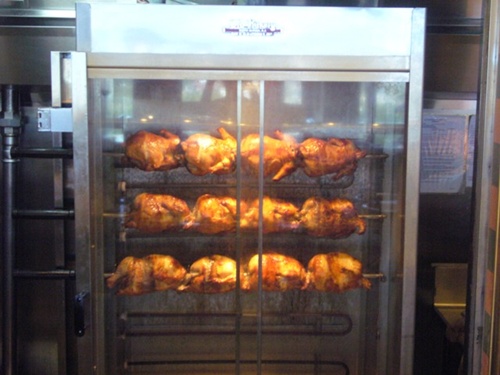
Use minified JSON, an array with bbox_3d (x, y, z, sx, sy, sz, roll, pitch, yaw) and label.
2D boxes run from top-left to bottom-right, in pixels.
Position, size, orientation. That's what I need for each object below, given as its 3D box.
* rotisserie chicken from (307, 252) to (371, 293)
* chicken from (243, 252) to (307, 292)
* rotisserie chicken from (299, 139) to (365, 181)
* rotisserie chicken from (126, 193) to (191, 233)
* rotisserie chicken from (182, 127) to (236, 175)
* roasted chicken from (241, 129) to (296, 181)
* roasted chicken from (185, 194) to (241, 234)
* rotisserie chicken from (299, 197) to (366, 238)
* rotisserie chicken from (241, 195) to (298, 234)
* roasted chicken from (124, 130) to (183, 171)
[{"bbox_3d":[0.300,0.288,2.837,0.217,0.125,0.140,0,8,-2],"label":"rotisserie chicken"},{"bbox_3d":[0.083,0.287,2.829,0.210,0.124,0.140,0,8,-2],"label":"chicken"},{"bbox_3d":[0.274,-0.096,2.785,0.219,0.135,0.150,0,8,-2],"label":"rotisserie chicken"},{"bbox_3d":[-0.304,0.085,2.788,0.207,0.126,0.140,0,8,-2],"label":"rotisserie chicken"},{"bbox_3d":[-0.138,-0.120,2.880,0.200,0.165,0.155,0,7,-2],"label":"rotisserie chicken"},{"bbox_3d":[0.065,-0.106,2.776,0.186,0.154,0.150,0,8,-2],"label":"roasted chicken"},{"bbox_3d":[-0.120,0.090,2.796,0.191,0.123,0.140,0,8,-2],"label":"roasted chicken"},{"bbox_3d":[0.279,0.101,2.811,0.218,0.130,0.140,0,8,-2],"label":"rotisserie chicken"},{"bbox_3d":[0.069,0.092,2.803,0.194,0.120,0.140,0,8,-2],"label":"rotisserie chicken"},{"bbox_3d":[-0.318,-0.120,2.760,0.185,0.125,0.150,0,8,-2],"label":"roasted chicken"}]

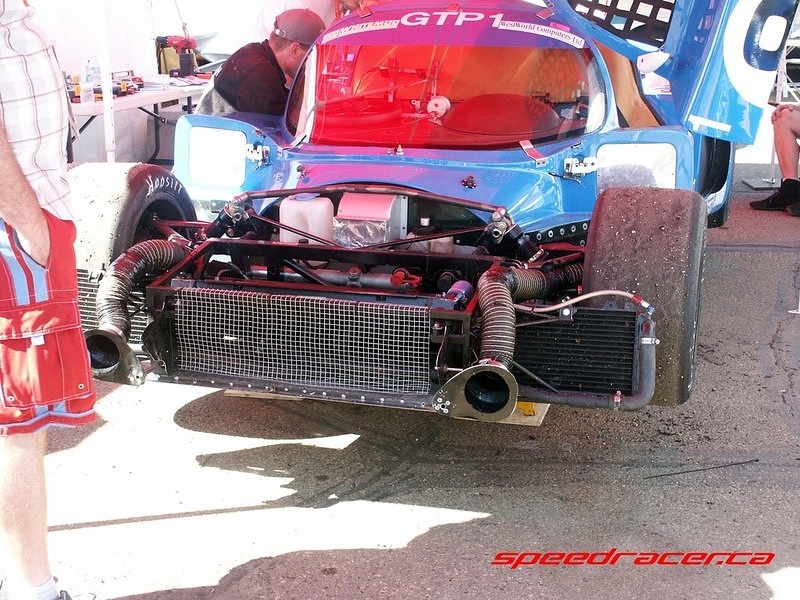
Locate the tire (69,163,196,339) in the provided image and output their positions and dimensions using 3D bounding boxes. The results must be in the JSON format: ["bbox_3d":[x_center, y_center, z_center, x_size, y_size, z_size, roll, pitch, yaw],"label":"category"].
[{"bbox_3d":[-0.867,-0.118,4.030,0.280,0.602,0.602,4,15,16],"label":"tire"}]

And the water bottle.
[{"bbox_3d":[-1.545,-1.081,6.400,0.067,0.208,0.067,0,14,0],"label":"water bottle"}]

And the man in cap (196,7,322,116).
[{"bbox_3d":[-0.550,-0.580,5.400,0.720,1.220,0.530,-5,15,-21],"label":"man in cap"}]

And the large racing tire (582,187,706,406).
[{"bbox_3d":[0.691,-0.011,3.625,0.280,0.602,0.602,4,15,16],"label":"large racing tire"}]

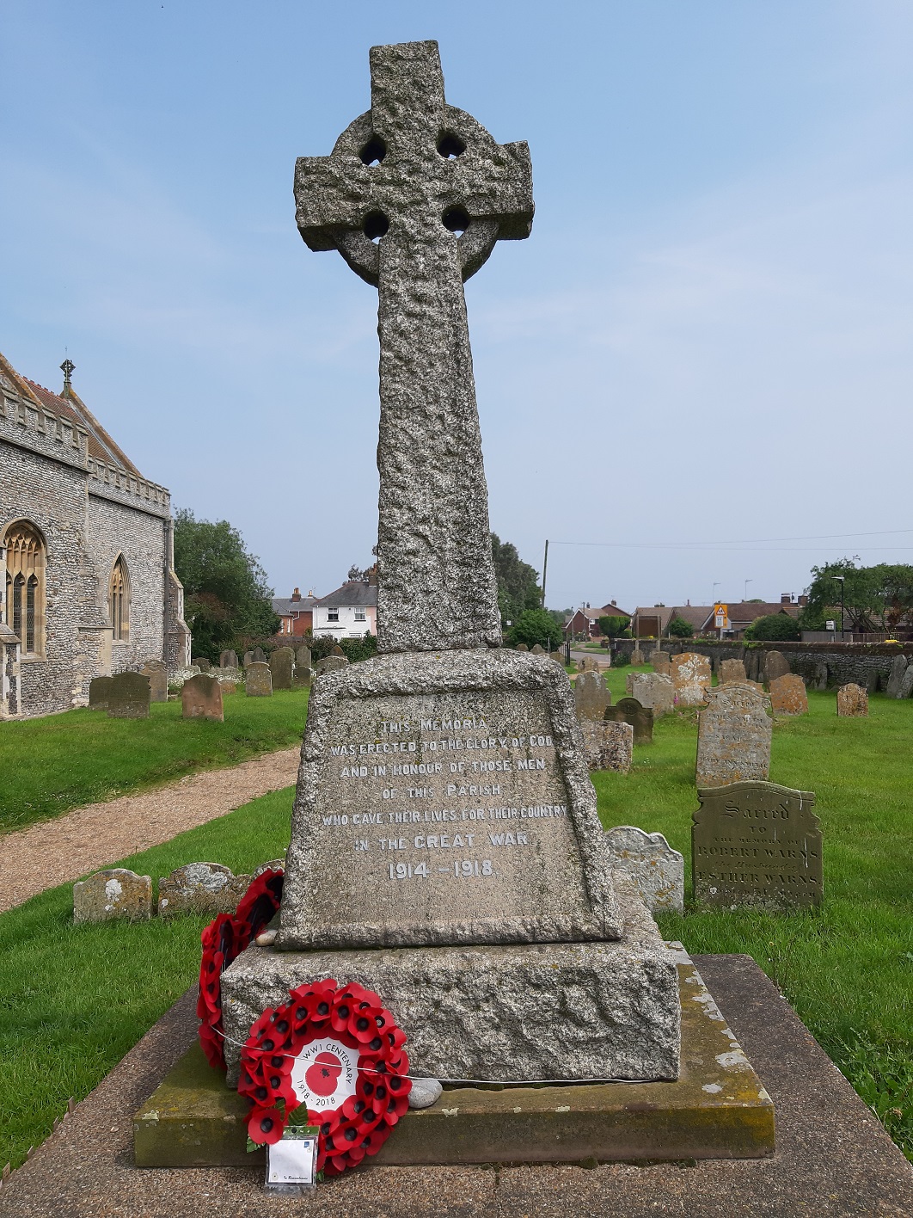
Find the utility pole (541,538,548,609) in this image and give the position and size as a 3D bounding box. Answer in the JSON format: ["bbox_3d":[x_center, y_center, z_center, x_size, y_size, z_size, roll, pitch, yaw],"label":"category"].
[{"bbox_3d":[5.970,-0.814,65.000,0.250,8.073,0.250,3,-2,0],"label":"utility pole"}]

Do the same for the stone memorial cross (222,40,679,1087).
[{"bbox_3d":[-0.062,-0.265,3.365,1.340,3.360,1.070,-2,-2,3],"label":"stone memorial cross"}]

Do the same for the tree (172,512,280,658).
[{"bbox_3d":[-13.932,-1.306,52.000,8.229,8.377,8.229,0,-2,0],"label":"tree"}]

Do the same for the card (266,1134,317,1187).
[{"bbox_3d":[-0.432,1.444,2.490,0.125,0.119,0.010,0,-19,2],"label":"card"}]

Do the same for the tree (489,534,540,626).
[{"bbox_3d":[2.426,-1.659,85.000,10.046,10.900,10.046,0,-2,0],"label":"tree"}]

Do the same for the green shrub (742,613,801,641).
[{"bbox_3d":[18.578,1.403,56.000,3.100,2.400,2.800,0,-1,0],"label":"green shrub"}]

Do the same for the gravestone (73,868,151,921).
[{"bbox_3d":[-1.782,1.485,4.926,0.395,0.265,0.090,0,-2,7],"label":"gravestone"}]

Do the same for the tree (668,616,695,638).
[{"bbox_3d":[19.424,2.162,82.000,2.382,3.093,2.382,0,-2,0],"label":"tree"}]

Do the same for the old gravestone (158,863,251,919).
[{"bbox_3d":[-1.320,1.479,4.988,0.470,0.280,0.090,0,-1,5],"label":"old gravestone"}]

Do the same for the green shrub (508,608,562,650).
[{"bbox_3d":[4.695,1.345,57.000,3.200,2.700,3.000,0,-1,0],"label":"green shrub"}]

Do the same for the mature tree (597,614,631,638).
[{"bbox_3d":[13.634,2.080,82.000,2.875,3.257,2.875,0,-2,0],"label":"mature tree"}]

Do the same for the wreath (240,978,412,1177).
[{"bbox_3d":[-0.362,1.295,2.630,0.470,0.485,0.110,-1,-27,2],"label":"wreath"}]

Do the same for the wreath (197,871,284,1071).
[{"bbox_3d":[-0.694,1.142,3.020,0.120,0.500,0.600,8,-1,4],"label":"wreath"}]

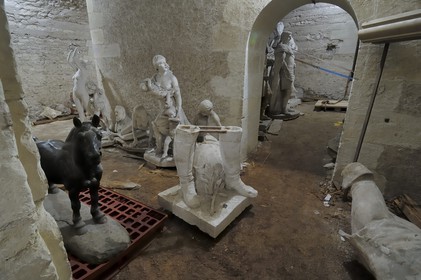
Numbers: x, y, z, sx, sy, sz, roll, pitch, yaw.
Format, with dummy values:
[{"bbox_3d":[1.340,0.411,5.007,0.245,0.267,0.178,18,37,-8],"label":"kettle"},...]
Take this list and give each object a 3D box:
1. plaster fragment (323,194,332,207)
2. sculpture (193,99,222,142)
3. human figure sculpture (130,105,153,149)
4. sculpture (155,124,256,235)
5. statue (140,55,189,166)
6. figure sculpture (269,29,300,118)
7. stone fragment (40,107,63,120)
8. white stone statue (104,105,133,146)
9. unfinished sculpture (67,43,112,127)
[{"bbox_3d":[1.258,0.645,2.251,0.085,0.060,0.090,-5,19,-17],"label":"plaster fragment"},{"bbox_3d":[-0.004,-0.133,3.203,0.460,0.920,0.450,2,19,5],"label":"sculpture"},{"bbox_3d":[-1.235,-0.254,3.764,0.420,0.740,0.360,6,19,17],"label":"human figure sculpture"},{"bbox_3d":[-0.045,0.293,2.055,0.798,0.840,0.562,15,23,36],"label":"sculpture"},{"bbox_3d":[-0.643,-0.421,3.075,0.680,1.500,0.550,-4,19,-14],"label":"statue"},{"bbox_3d":[2.169,-1.833,6.188,0.780,2.270,0.700,5,19,14],"label":"figure sculpture"},{"bbox_3d":[-4.506,-0.730,5.925,0.550,0.280,0.360,-12,22,-32],"label":"stone fragment"},{"bbox_3d":[-1.785,-0.291,3.994,0.600,0.700,0.600,14,23,35],"label":"white stone statue"},{"bbox_3d":[-2.602,-1.093,4.643,0.750,1.800,0.600,-8,20,-24],"label":"unfinished sculpture"}]

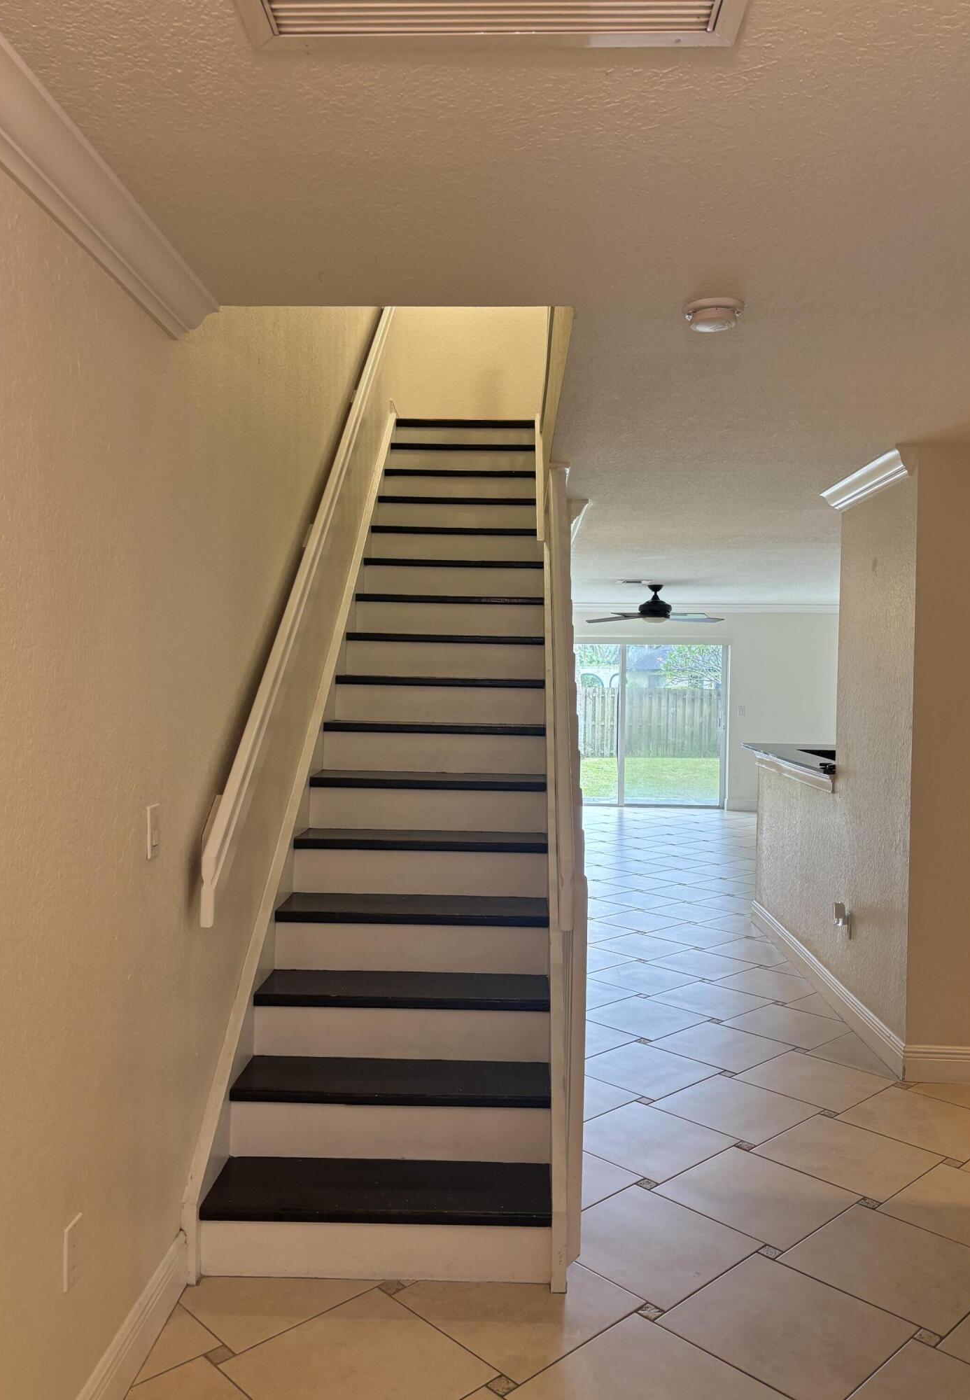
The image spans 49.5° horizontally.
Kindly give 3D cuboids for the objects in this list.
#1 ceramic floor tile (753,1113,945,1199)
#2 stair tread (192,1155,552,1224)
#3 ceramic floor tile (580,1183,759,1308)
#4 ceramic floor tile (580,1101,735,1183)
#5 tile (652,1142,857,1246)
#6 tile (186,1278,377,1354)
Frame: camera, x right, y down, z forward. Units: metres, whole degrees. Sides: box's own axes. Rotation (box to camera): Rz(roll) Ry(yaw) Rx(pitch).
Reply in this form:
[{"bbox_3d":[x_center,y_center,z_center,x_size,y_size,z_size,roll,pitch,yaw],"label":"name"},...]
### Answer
[{"bbox_3d":[1.188,1.495,3.450,0.454,0.010,0.454,0,2,-43],"label":"ceramic floor tile"},{"bbox_3d":[-0.274,1.311,2.809,0.894,0.035,0.267,1,1,2],"label":"stair tread"},{"bbox_3d":[0.451,1.498,2.899,0.454,0.010,0.454,0,2,-43],"label":"ceramic floor tile"},{"bbox_3d":[0.544,1.485,3.542,0.454,0.010,0.454,0,2,-43],"label":"ceramic floor tile"},{"bbox_3d":[0.805,1.467,3.107,0.448,0.012,0.448,0,2,-43],"label":"tile"},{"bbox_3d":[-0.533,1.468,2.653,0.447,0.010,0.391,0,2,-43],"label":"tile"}]

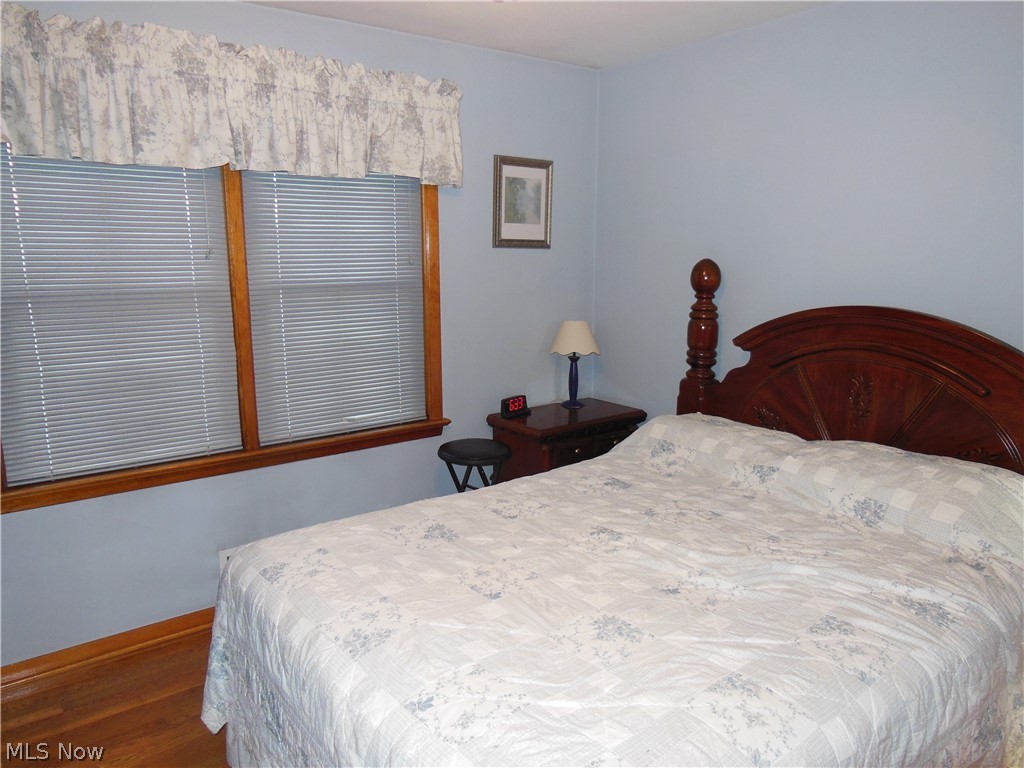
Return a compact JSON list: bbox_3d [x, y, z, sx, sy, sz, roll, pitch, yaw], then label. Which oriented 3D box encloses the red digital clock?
[{"bbox_3d":[0.022,0.114,3.646,0.155,0.090,0.065,-10,14,-42],"label":"red digital clock"}]

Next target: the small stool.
[{"bbox_3d":[-0.167,0.606,3.453,0.355,0.636,0.355,-8,13,-36],"label":"small stool"}]

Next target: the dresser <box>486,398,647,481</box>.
[{"bbox_3d":[0.288,0.499,3.783,0.705,0.721,0.435,-8,13,-36],"label":"dresser"}]

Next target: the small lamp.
[{"bbox_3d":[0.322,-0.098,3.833,0.255,0.436,0.255,0,10,0],"label":"small lamp"}]

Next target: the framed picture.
[{"bbox_3d":[0.054,-0.886,3.640,0.358,0.427,0.025,-8,13,-36],"label":"framed picture"}]

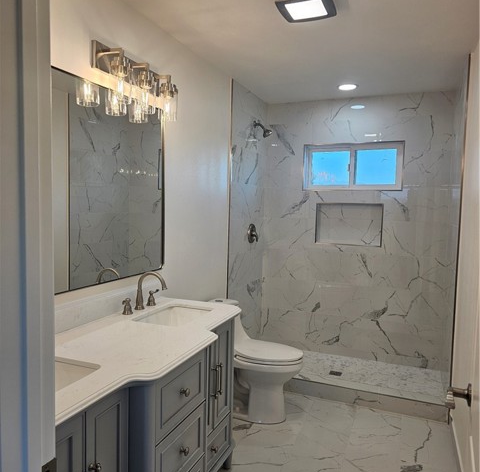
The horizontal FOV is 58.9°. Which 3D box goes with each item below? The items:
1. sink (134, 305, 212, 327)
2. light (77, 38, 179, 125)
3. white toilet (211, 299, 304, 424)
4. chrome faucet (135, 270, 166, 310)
[{"bbox_3d":[-0.334,0.468,2.114,0.258,0.139,0.372,3,4,22],"label":"sink"},{"bbox_3d":[-0.483,-0.745,2.112,0.178,0.278,0.531,3,4,22],"label":"light"},{"bbox_3d":[0.066,0.852,2.913,0.725,0.725,0.387,3,4,22],"label":"white toilet"},{"bbox_3d":[-0.461,0.285,2.187,0.190,0.196,0.058,3,4,22],"label":"chrome faucet"}]

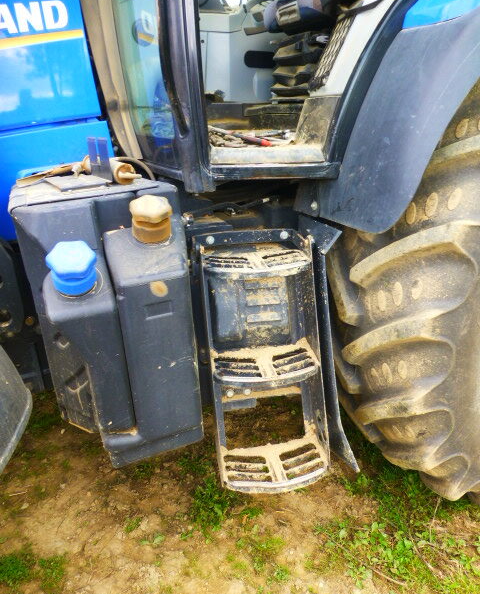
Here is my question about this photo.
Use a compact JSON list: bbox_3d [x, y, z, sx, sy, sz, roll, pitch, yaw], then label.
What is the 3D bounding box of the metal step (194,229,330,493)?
[{"bbox_3d":[0.075,0.179,1.321,0.340,0.668,0.362,-5,22,-9],"label":"metal step"}]

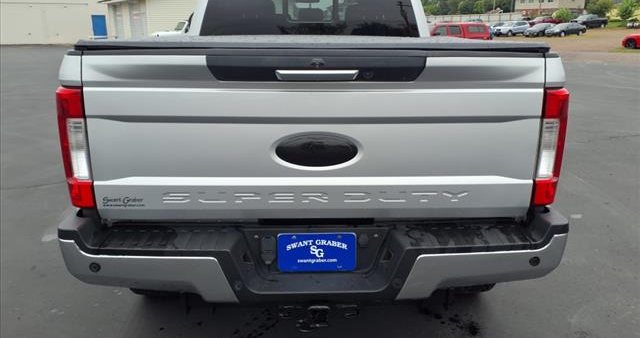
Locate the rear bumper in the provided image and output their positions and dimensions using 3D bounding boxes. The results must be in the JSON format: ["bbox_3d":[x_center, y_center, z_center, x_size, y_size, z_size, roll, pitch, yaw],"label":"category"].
[{"bbox_3d":[-0.014,0.316,2.020,1.950,0.290,0.380,0,16,-2],"label":"rear bumper"}]

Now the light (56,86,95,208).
[{"bbox_3d":[-0.923,-0.080,1.947,0.125,0.485,0.170,0,16,-2],"label":"light"}]

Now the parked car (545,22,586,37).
[{"bbox_3d":[28.640,-16.127,58.000,4.750,1.460,1.800,-7,18,-23],"label":"parked car"}]

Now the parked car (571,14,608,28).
[{"bbox_3d":[36.940,-20.240,68.500,5.600,1.880,1.980,-6,17,-20],"label":"parked car"}]

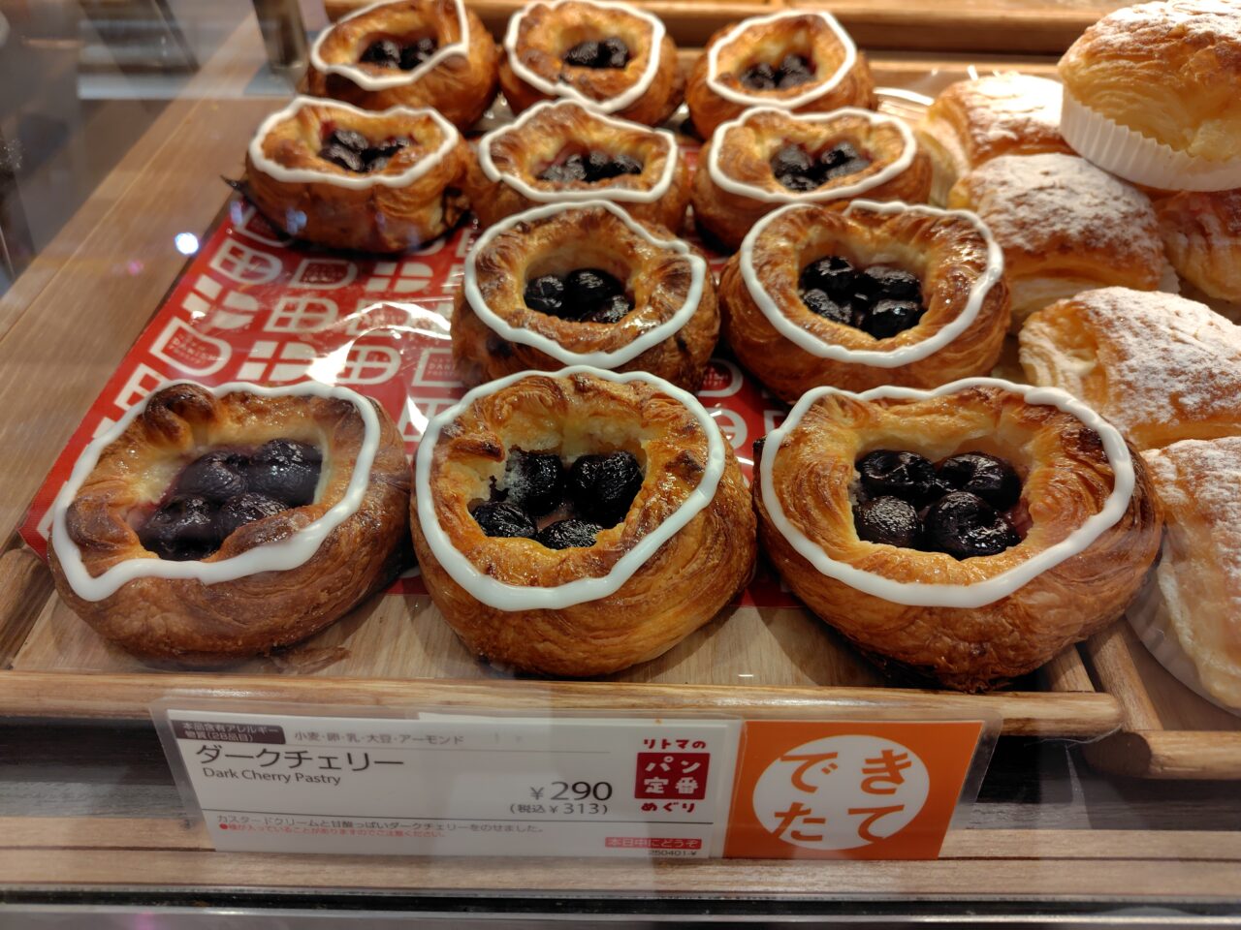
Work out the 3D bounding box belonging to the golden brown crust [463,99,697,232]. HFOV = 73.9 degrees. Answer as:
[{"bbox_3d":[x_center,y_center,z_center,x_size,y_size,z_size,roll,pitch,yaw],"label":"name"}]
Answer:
[{"bbox_3d":[-0.015,-0.118,0.343,0.093,0.037,0.085,2,50,1],"label":"golden brown crust"}]

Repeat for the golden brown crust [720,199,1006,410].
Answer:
[{"bbox_3d":[0.086,-0.061,0.296,0.100,0.037,0.090,2,50,1],"label":"golden brown crust"}]

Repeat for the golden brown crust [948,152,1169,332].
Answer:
[{"bbox_3d":[0.165,-0.085,0.312,0.077,0.045,0.076,2,50,1],"label":"golden brown crust"}]

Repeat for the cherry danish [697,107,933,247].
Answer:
[{"bbox_3d":[0.080,-0.120,0.346,0.098,0.037,0.077,2,50,1],"label":"cherry danish"}]

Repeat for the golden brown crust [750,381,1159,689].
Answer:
[{"bbox_3d":[0.093,0.015,0.233,0.108,0.037,0.098,2,50,1],"label":"golden brown crust"}]

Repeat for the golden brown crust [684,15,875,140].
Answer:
[{"bbox_3d":[0.078,-0.192,0.406,0.091,0.037,0.083,2,50,1],"label":"golden brown crust"}]

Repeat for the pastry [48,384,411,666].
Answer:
[{"bbox_3d":[-0.107,0.013,0.231,0.094,0.037,0.089,2,50,1],"label":"pastry"}]

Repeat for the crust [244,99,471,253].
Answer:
[{"bbox_3d":[-0.109,-0.123,0.345,0.092,0.037,0.079,2,50,1],"label":"crust"}]

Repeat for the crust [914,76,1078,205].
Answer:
[{"bbox_3d":[0.168,-0.140,0.359,0.078,0.044,0.073,2,50,1],"label":"crust"}]

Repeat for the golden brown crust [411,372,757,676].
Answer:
[{"bbox_3d":[-0.010,0.013,0.234,0.097,0.037,0.096,2,50,1],"label":"golden brown crust"}]

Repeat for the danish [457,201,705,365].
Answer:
[{"bbox_3d":[-0.012,-0.063,0.297,0.096,0.037,0.086,2,50,1],"label":"danish"}]

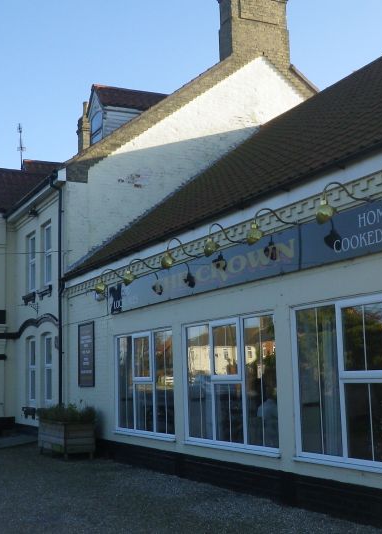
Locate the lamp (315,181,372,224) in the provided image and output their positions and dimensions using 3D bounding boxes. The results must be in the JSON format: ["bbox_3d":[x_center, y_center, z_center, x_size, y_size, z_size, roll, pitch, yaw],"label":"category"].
[{"bbox_3d":[1.526,-0.609,6.995,0.650,0.420,0.180,3,-10,-28],"label":"lamp"}]

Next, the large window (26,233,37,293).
[{"bbox_3d":[-4.115,-0.126,18.396,0.120,1.507,0.857,3,-10,-28],"label":"large window"}]

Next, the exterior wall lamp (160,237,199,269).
[{"bbox_3d":[-0.147,-0.187,9.684,0.550,0.400,0.200,3,-10,-28],"label":"exterior wall lamp"}]

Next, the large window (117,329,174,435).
[{"bbox_3d":[-0.776,1.937,11.861,0.100,1.727,2.343,3,-10,-28],"label":"large window"}]

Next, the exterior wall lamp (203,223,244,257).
[{"bbox_3d":[0.421,-0.322,8.612,0.560,0.400,0.200,3,-10,-28],"label":"exterior wall lamp"}]

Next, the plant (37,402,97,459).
[{"bbox_3d":[-2.254,2.965,12.779,0.570,0.880,1.300,4,-10,-32],"label":"plant"}]

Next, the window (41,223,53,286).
[{"bbox_3d":[-3.224,-0.251,15.973,0.140,1.520,0.840,3,-10,-28],"label":"window"}]

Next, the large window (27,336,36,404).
[{"bbox_3d":[-3.725,2.431,16.607,0.140,1.540,0.860,3,-10,-28],"label":"large window"}]

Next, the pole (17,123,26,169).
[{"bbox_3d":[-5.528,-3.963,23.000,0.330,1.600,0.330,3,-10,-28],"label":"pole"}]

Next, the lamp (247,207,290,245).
[{"bbox_3d":[0.895,-0.440,7.693,0.580,0.400,0.200,3,-10,-28],"label":"lamp"}]

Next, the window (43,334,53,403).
[{"bbox_3d":[-3.135,2.238,15.522,0.140,1.500,0.860,3,-10,-28],"label":"window"}]

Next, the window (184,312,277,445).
[{"bbox_3d":[0.498,1.540,9.506,0.100,1.739,2.410,3,-10,-28],"label":"window"}]

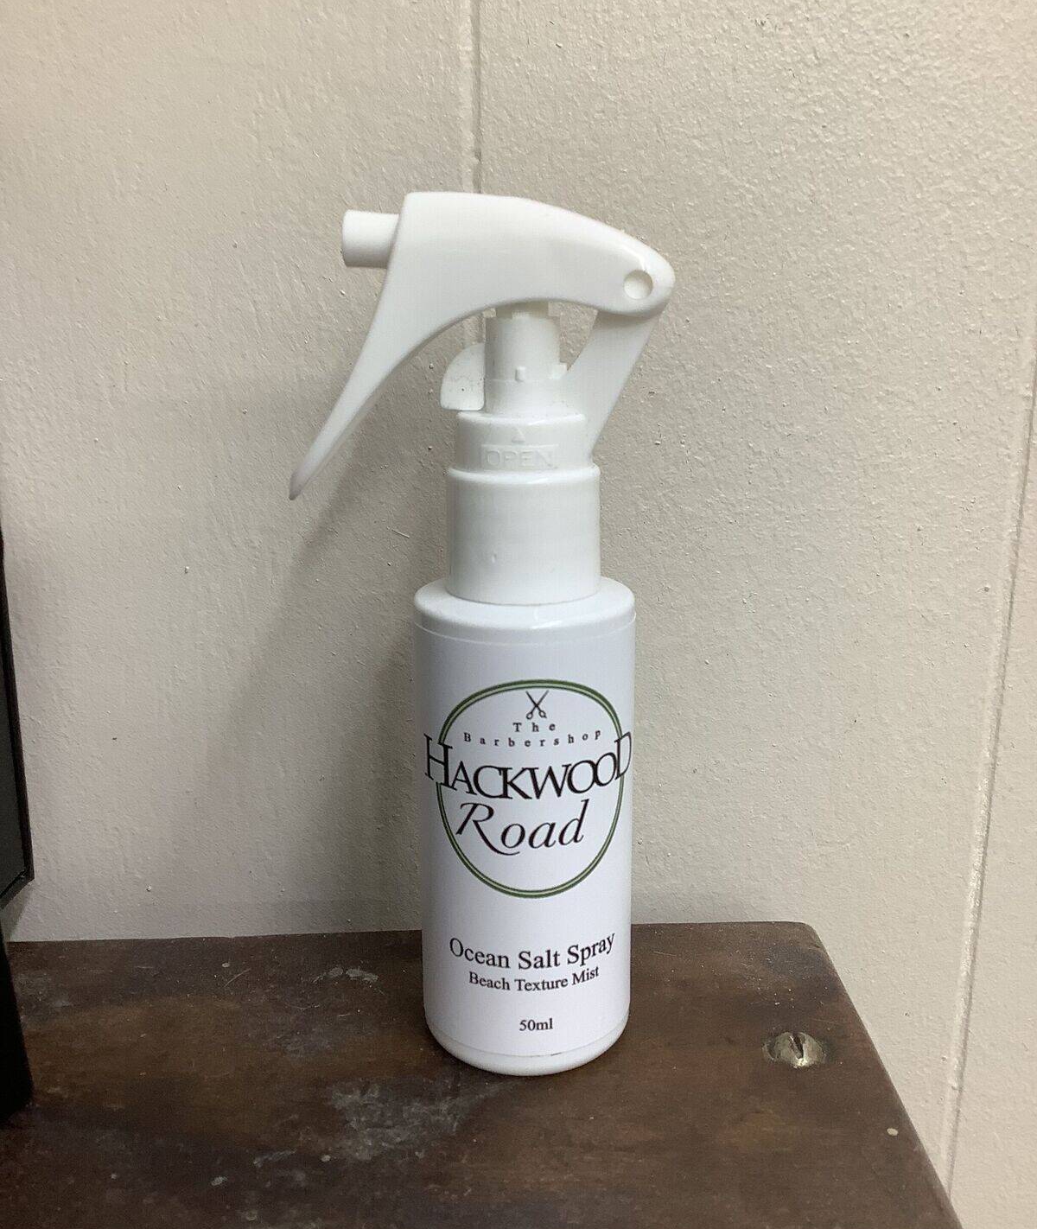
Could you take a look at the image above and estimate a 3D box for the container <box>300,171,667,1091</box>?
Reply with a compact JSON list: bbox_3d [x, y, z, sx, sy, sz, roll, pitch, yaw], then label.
[{"bbox_3d":[-0.006,0.004,0.198,0.058,0.136,0.035,1,14,4],"label":"container"}]

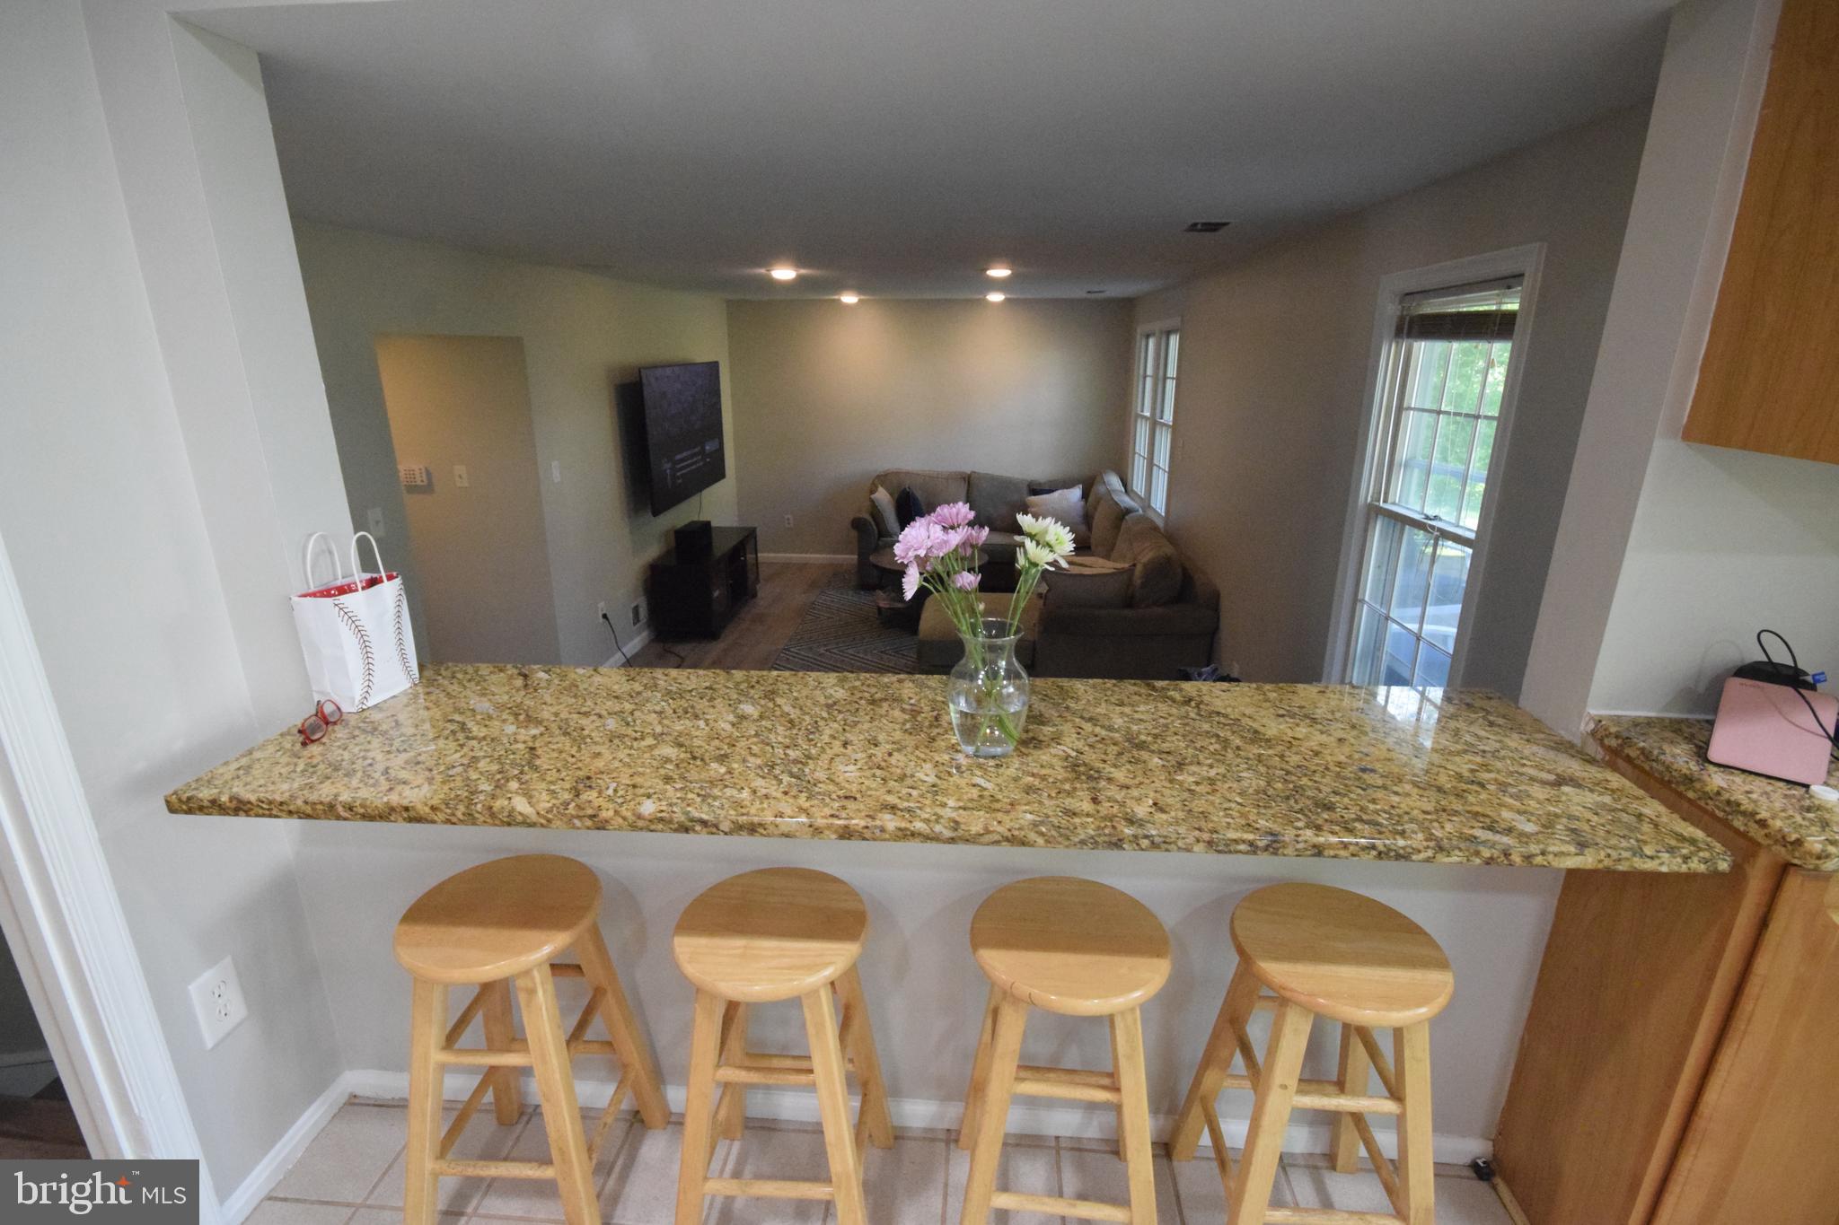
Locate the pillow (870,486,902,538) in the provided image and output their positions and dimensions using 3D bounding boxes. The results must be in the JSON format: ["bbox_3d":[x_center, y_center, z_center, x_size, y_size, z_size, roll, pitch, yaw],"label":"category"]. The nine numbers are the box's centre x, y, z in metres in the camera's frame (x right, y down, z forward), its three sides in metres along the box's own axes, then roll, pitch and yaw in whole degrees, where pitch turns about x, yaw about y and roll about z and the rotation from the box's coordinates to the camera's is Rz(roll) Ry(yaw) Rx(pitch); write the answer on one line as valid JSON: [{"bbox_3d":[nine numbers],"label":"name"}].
[{"bbox_3d":[-0.311,-0.890,7.226,0.150,0.440,0.440,-15,17,29],"label":"pillow"}]

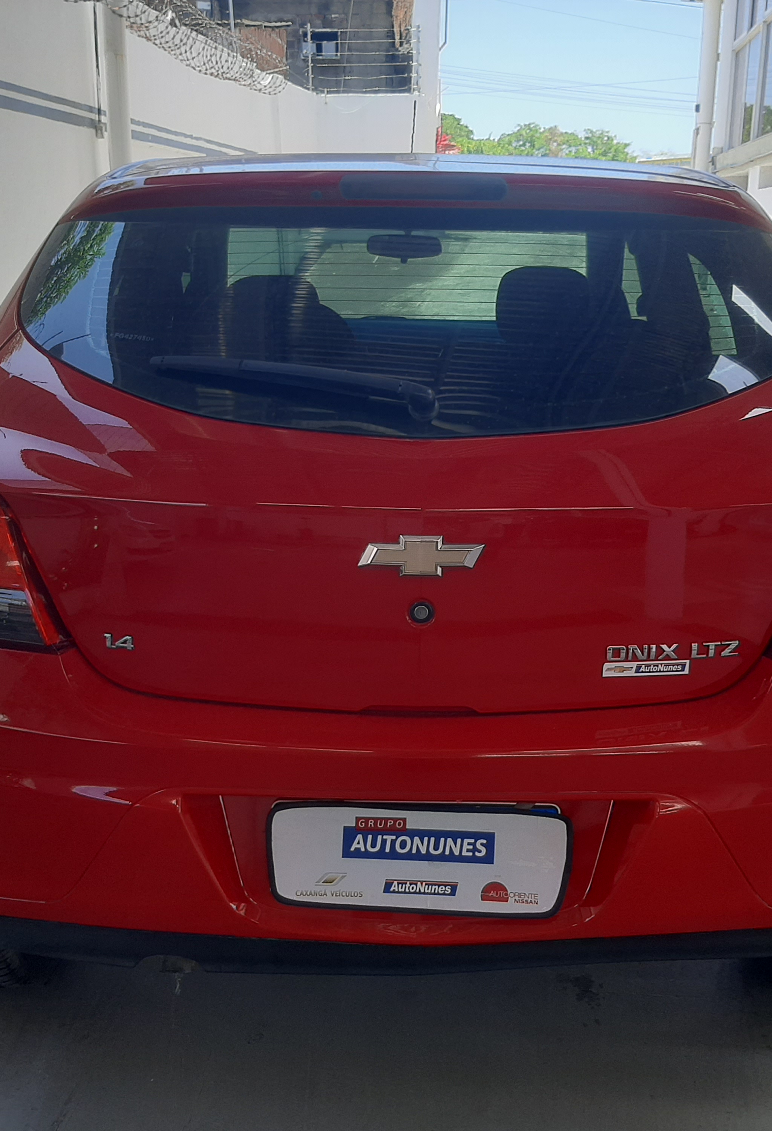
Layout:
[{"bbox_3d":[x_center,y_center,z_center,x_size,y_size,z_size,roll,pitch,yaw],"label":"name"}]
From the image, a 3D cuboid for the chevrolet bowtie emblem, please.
[{"bbox_3d":[0.047,-0.011,1.524,0.166,0.055,0.018,1,4,1],"label":"chevrolet bowtie emblem"}]

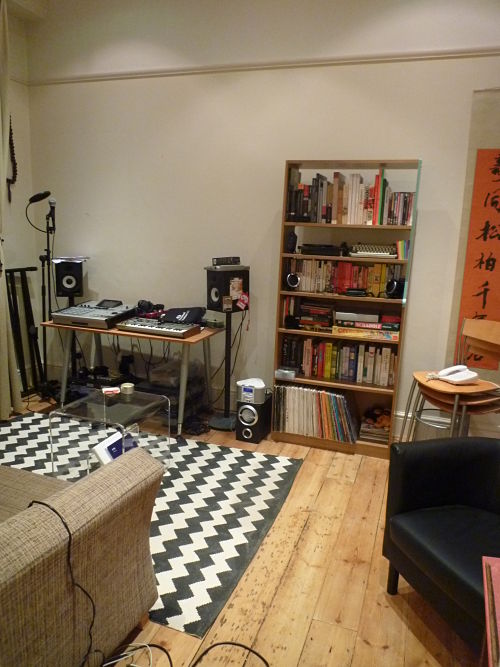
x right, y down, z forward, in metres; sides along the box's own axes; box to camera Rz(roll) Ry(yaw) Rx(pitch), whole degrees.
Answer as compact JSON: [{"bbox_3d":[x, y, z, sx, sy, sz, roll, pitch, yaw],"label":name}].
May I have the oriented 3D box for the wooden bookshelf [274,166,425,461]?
[{"bbox_3d":[0.592,-0.145,3.097,0.775,1.800,0.285,6,12,16],"label":"wooden bookshelf"}]

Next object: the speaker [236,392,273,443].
[{"bbox_3d":[0.033,0.571,3.285,0.164,0.281,0.237,7,13,20],"label":"speaker"}]

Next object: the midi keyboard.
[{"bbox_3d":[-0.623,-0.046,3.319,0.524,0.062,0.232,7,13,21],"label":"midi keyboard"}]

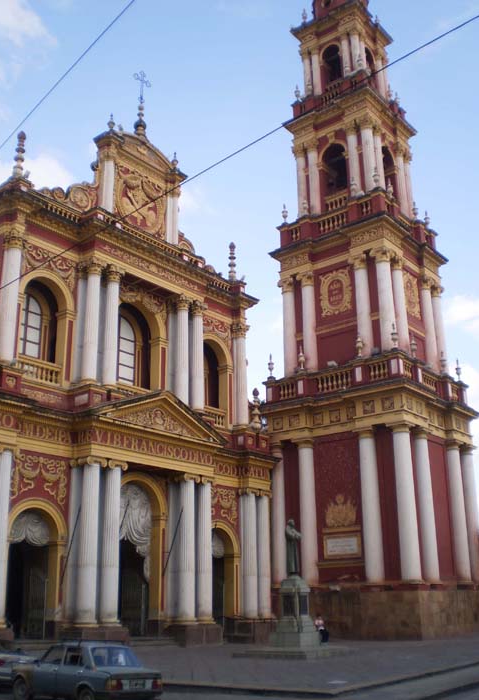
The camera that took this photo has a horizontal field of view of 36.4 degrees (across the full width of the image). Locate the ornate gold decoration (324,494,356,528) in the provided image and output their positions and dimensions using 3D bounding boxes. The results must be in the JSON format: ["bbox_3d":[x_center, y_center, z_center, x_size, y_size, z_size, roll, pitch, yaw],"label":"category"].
[{"bbox_3d":[5.463,8.650,38.993,2.000,1.750,0.200,-15,-22,37],"label":"ornate gold decoration"}]

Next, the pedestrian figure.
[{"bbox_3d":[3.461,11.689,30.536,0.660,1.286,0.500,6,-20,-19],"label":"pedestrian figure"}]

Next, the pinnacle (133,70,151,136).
[{"bbox_3d":[-6.220,-15.646,46.207,0.800,5.000,1.350,-16,-24,38],"label":"pinnacle"}]

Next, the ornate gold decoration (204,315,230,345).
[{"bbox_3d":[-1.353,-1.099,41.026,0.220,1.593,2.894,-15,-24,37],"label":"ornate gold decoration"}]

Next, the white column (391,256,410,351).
[{"bbox_3d":[10.263,-2.724,46.542,0.850,6.951,0.880,-15,-23,37],"label":"white column"}]

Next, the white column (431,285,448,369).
[{"bbox_3d":[12.906,-1.348,46.854,0.850,6.018,0.850,-15,-24,37],"label":"white column"}]

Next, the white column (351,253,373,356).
[{"bbox_3d":[7.287,-2.706,42.630,0.920,6.716,0.920,-15,-24,37],"label":"white column"}]

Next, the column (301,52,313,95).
[{"bbox_3d":[5.205,-21.203,55.725,0.680,4.200,0.680,0,-19,0],"label":"column"}]

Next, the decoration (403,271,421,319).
[{"bbox_3d":[10.188,-3.351,43.412,0.200,3.000,2.300,-15,-22,37],"label":"decoration"}]

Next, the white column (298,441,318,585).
[{"bbox_3d":[3.927,8.994,40.697,0.960,8.063,0.960,0,-19,0],"label":"white column"}]

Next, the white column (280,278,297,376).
[{"bbox_3d":[3.089,-1.083,44.226,0.870,6.968,0.870,-15,-22,37],"label":"white column"}]

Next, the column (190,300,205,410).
[{"bbox_3d":[-2.285,0.284,40.767,0.775,6.499,0.775,0,-19,0],"label":"column"}]

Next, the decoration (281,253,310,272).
[{"bbox_3d":[3.890,-6.121,50.559,2.282,0.941,0.220,-15,-23,37],"label":"decoration"}]

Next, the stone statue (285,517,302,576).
[{"bbox_3d":[2.203,8.209,30.265,0.720,2.402,0.720,-15,-24,37],"label":"stone statue"}]

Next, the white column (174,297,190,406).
[{"bbox_3d":[-2.957,-0.032,38.443,0.696,6.271,0.696,-14,-22,36],"label":"white column"}]

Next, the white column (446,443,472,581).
[{"bbox_3d":[12.516,9.169,41.559,0.940,7.998,0.940,-15,-24,37],"label":"white column"}]

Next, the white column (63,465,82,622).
[{"bbox_3d":[-6.983,7.943,30.171,0.750,6.527,0.750,-15,-24,37],"label":"white column"}]

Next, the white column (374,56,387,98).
[{"bbox_3d":[11.049,-21.252,56.545,0.640,4.148,0.640,-15,-23,37],"label":"white column"}]

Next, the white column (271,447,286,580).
[{"bbox_3d":[2.407,10.135,44.583,1.020,8.350,1.020,0,-19,0],"label":"white column"}]

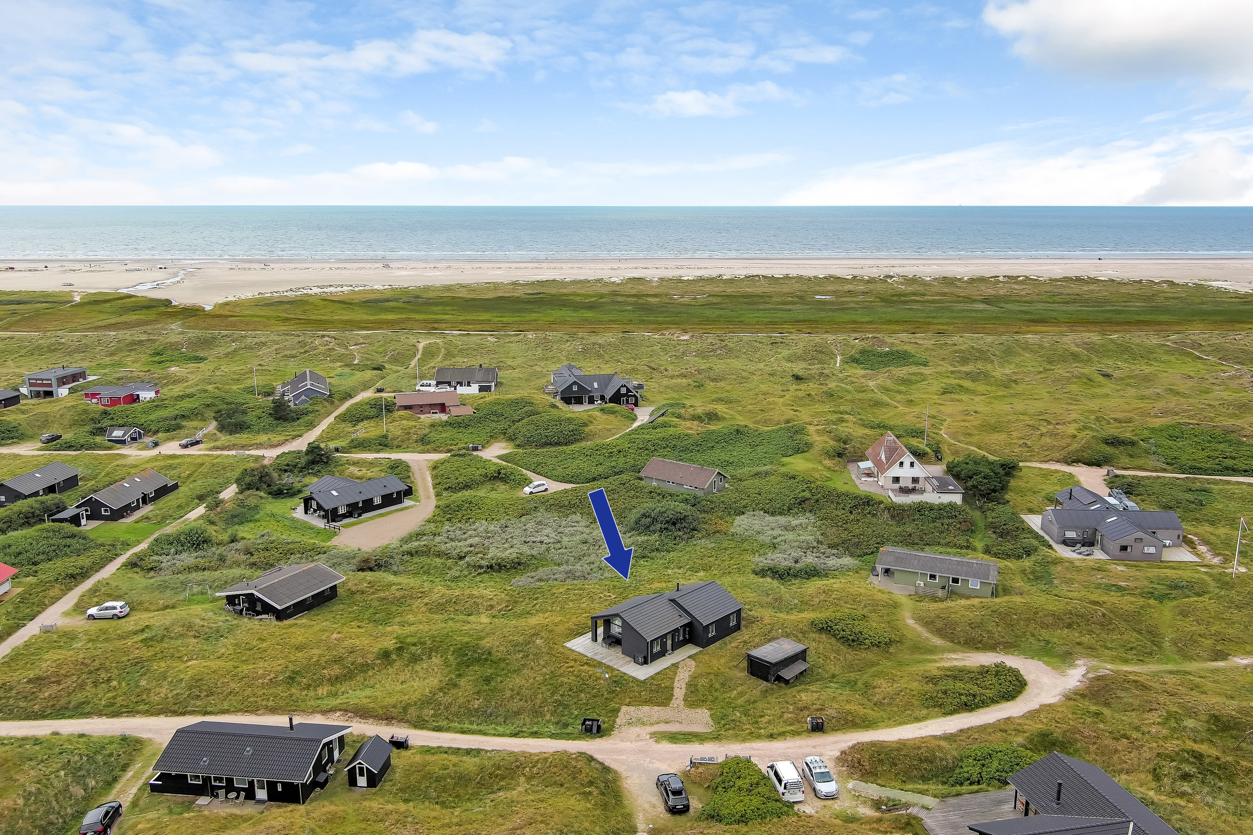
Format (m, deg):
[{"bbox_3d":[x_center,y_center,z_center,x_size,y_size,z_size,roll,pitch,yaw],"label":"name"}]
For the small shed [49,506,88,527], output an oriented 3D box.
[{"bbox_3d":[-79.720,14.760,144.490,2.600,2.350,4.350,1,12,5],"label":"small shed"}]

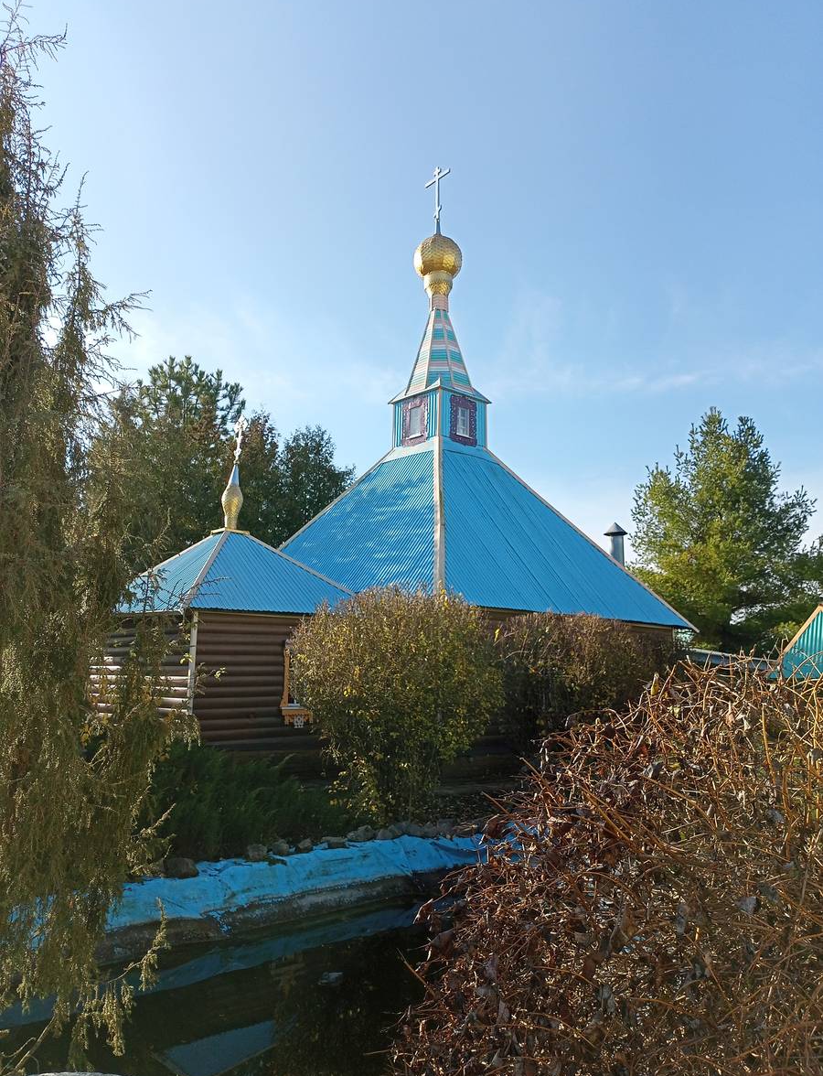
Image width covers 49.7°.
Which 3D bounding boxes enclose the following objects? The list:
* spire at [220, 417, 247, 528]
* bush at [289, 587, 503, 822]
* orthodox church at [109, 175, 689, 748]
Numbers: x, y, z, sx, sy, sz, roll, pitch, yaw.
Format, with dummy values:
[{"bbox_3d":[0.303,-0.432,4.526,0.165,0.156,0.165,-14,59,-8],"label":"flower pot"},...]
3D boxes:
[{"bbox_3d":[-3.627,-1.342,18.196,0.460,2.355,0.460,0,-8,0],"label":"spire"},{"bbox_3d":[-0.215,2.307,12.595,2.700,3.154,2.850,0,-8,0],"label":"bush"},{"bbox_3d":[-0.725,-2.719,22.011,9.215,15.718,13.765,-8,-11,43],"label":"orthodox church"}]

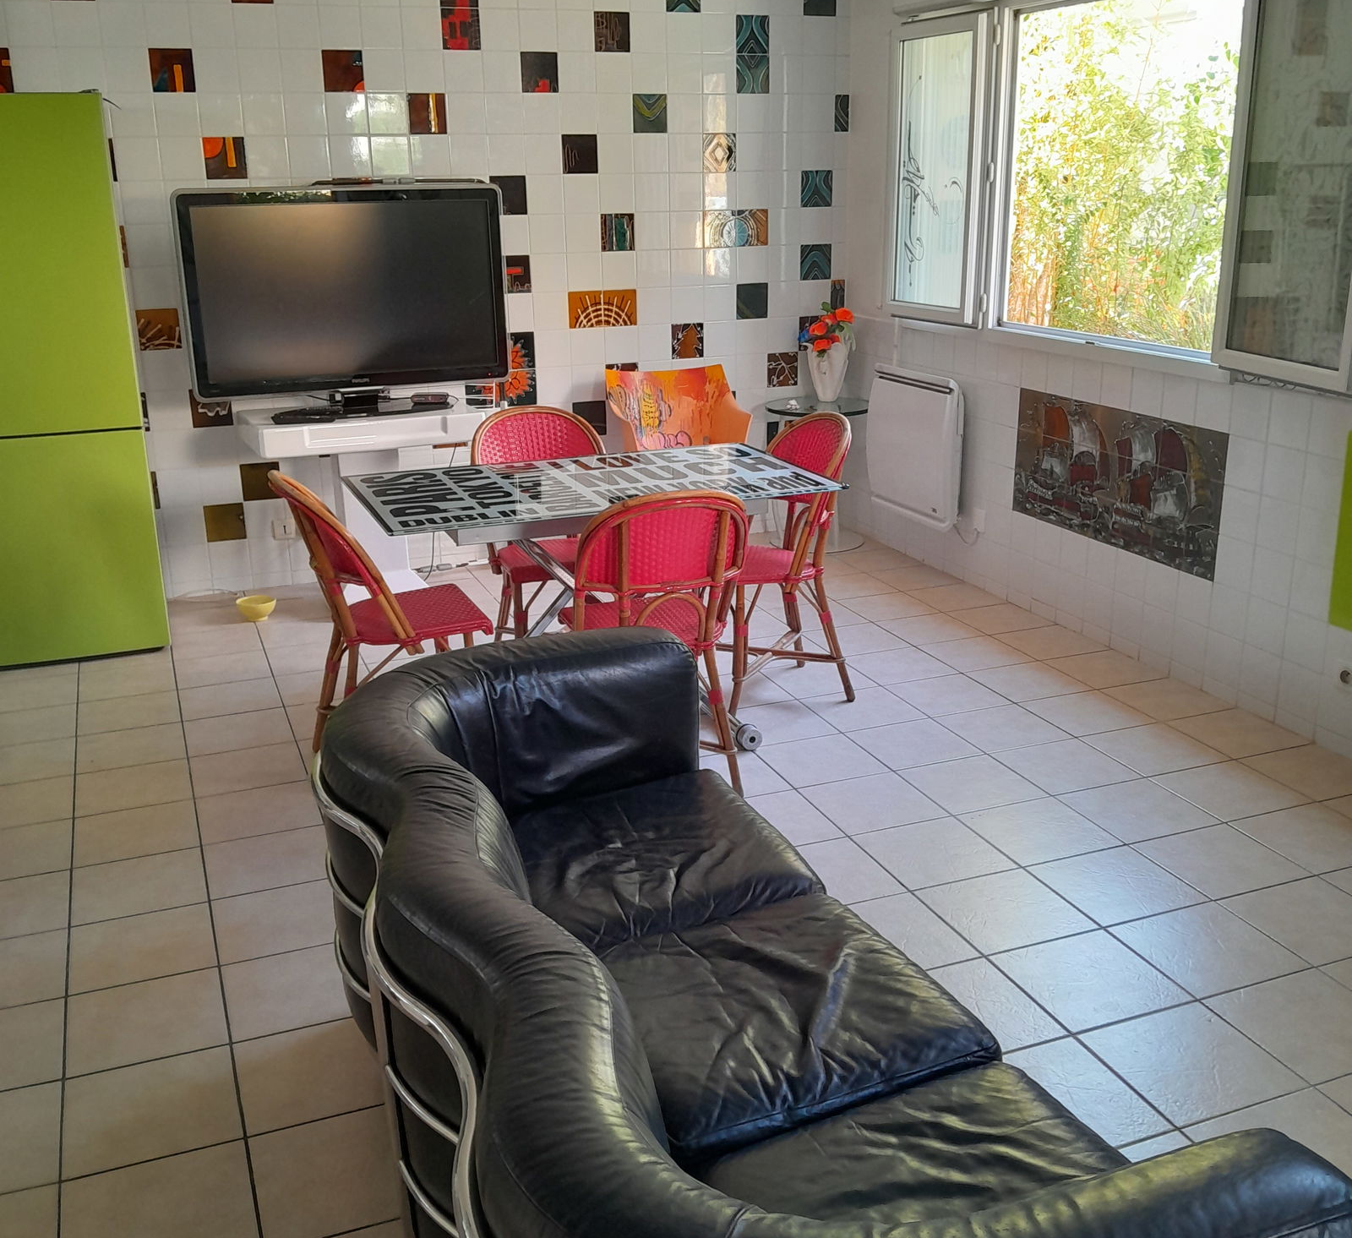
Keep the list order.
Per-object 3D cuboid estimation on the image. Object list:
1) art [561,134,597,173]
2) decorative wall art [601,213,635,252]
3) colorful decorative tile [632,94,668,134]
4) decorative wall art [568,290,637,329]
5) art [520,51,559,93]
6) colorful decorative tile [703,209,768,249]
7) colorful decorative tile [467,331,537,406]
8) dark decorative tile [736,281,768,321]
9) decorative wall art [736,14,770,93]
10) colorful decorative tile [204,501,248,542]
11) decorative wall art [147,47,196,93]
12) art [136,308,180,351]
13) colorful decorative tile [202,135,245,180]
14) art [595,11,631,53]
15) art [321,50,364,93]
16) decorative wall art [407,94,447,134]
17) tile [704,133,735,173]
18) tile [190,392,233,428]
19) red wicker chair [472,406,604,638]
[{"bbox_3d":[-0.386,-1.878,5.484,0.150,0.150,0.015,-8,19,-20],"label":"art"},{"bbox_3d":[-0.238,-1.610,5.644,0.150,0.150,0.012,-7,19,-18],"label":"decorative wall art"},{"bbox_3d":[-0.102,-2.071,5.552,0.150,0.150,0.012,-7,19,-18],"label":"colorful decorative tile"},{"bbox_3d":[-0.303,-1.305,5.697,0.302,0.150,0.015,-8,19,-20],"label":"decorative wall art"},{"bbox_3d":[-0.526,-2.131,5.289,0.150,0.150,0.015,-7,19,-20],"label":"art"},{"bbox_3d":[0.262,-1.676,5.810,0.303,0.150,0.012,-7,19,-18],"label":"colorful decorative tile"},{"bbox_3d":[-0.731,-1.031,5.640,0.303,0.303,0.012,-7,19,-18],"label":"colorful decorative tile"},{"bbox_3d":[0.336,-1.382,5.878,0.150,0.150,0.015,-7,19,-20],"label":"dark decorative tile"},{"bbox_3d":[0.320,-2.336,5.612,0.150,0.302,0.015,-8,19,-20],"label":"decorative wall art"},{"bbox_3d":[-1.782,-0.377,5.336,0.150,0.150,0.015,-7,19,-20],"label":"colorful decorative tile"},{"bbox_3d":[-1.817,-1.984,4.897,0.150,0.150,0.015,-8,19,-20],"label":"decorative wall art"},{"bbox_3d":[-1.929,-1.079,5.053,0.150,0.150,0.015,-7,19,-20],"label":"art"},{"bbox_3d":[-1.652,-1.691,4.971,0.150,0.150,0.015,-7,19,-20],"label":"colorful decorative tile"},{"bbox_3d":[-0.245,-2.312,5.347,0.150,0.150,0.015,-7,19,-20],"label":"art"},{"bbox_3d":[-1.256,-2.071,5.122,0.150,0.150,0.012,-7,19,-18],"label":"art"},{"bbox_3d":[-0.949,-1.931,5.180,0.150,0.150,0.015,-7,19,-20],"label":"decorative wall art"},{"bbox_3d":[0.189,-1.960,5.695,0.150,0.150,0.012,-7,19,-18],"label":"tile"},{"bbox_3d":[-1.816,-0.826,5.299,0.150,0.150,0.012,-7,19,-18],"label":"tile"},{"bbox_3d":[-0.388,-0.218,4.285,0.460,0.880,0.530,-7,19,-20],"label":"red wicker chair"}]

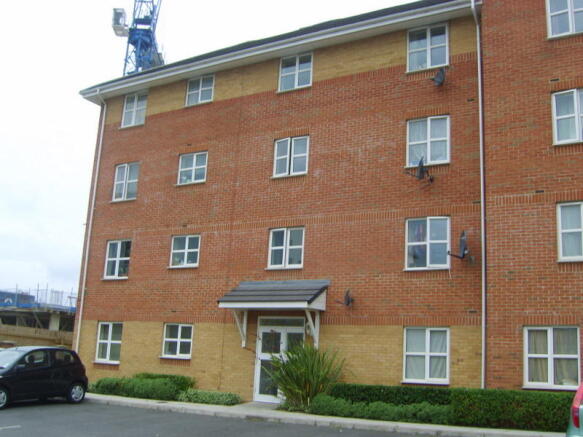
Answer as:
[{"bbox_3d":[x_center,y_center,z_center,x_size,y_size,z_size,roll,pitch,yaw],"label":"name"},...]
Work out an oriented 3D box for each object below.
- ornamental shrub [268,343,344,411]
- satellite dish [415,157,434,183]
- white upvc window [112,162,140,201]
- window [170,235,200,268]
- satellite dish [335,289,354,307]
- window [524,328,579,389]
[{"bbox_3d":[0.350,3.816,15.454,1.750,1.600,1.600,2,-12,1],"label":"ornamental shrub"},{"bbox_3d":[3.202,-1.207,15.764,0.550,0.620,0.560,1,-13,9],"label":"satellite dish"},{"bbox_3d":[-5.536,-1.230,21.453,1.098,1.292,0.120,-5,-15,30],"label":"white upvc window"},{"bbox_3d":[-3.211,1.024,19.540,1.120,0.980,0.100,-5,-14,30],"label":"window"},{"bbox_3d":[1.344,1.984,16.072,0.500,0.480,0.500,1,-13,9],"label":"satellite dish"},{"bbox_3d":[5.444,2.913,13.386,1.120,1.270,0.100,-5,-14,30],"label":"window"}]

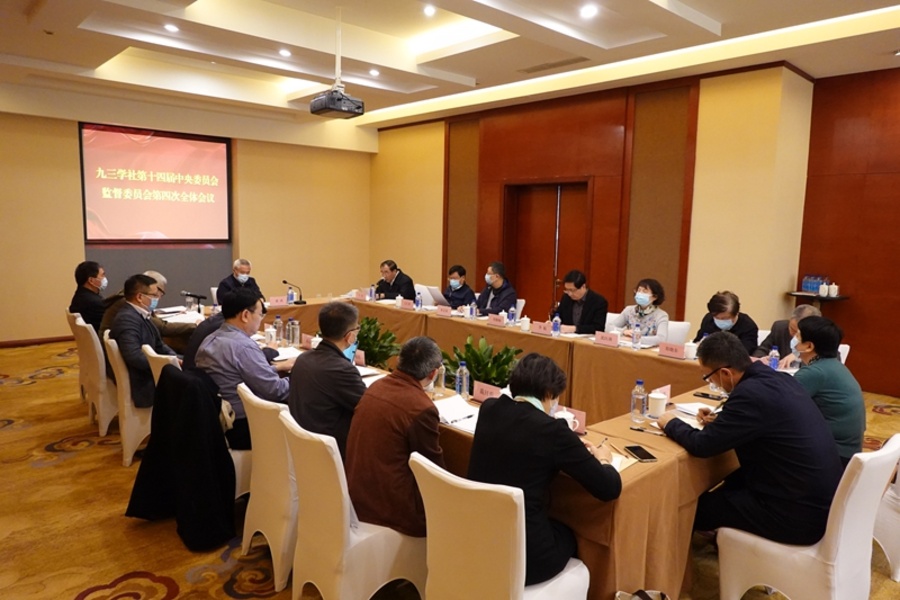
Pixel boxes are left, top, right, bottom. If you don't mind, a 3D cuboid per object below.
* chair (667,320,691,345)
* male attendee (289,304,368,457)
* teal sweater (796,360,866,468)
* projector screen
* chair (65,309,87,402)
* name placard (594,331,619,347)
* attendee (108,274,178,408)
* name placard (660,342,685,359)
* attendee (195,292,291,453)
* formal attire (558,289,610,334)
[{"bbox_3d":[1.706,0.630,5.375,0.560,0.900,0.450,-6,10,-43],"label":"chair"},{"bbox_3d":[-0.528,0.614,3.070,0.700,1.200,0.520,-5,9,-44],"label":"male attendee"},{"bbox_3d":[1.808,0.539,3.090,0.480,0.600,0.500,-5,9,-44],"label":"teal sweater"},{"bbox_3d":[-4.149,-1.618,9.040,2.070,1.600,0.050,-5,9,-42],"label":"projector screen"},{"bbox_3d":[-3.129,0.513,5.711,0.580,0.910,0.450,-5,9,-44],"label":"chair"},{"bbox_3d":[1.260,0.315,5.043,0.200,0.098,0.065,6,8,39],"label":"name placard"},{"bbox_3d":[-2.097,0.457,4.686,0.660,1.300,0.540,-6,10,-43],"label":"attendee"},{"bbox_3d":[1.617,0.364,4.501,0.200,0.095,0.060,7,9,41],"label":"name placard"},{"bbox_3d":[-1.036,0.572,3.570,0.750,1.240,0.580,-5,9,-43],"label":"attendee"},{"bbox_3d":[1.169,0.187,5.608,0.480,0.600,0.500,-5,9,-39],"label":"formal attire"}]

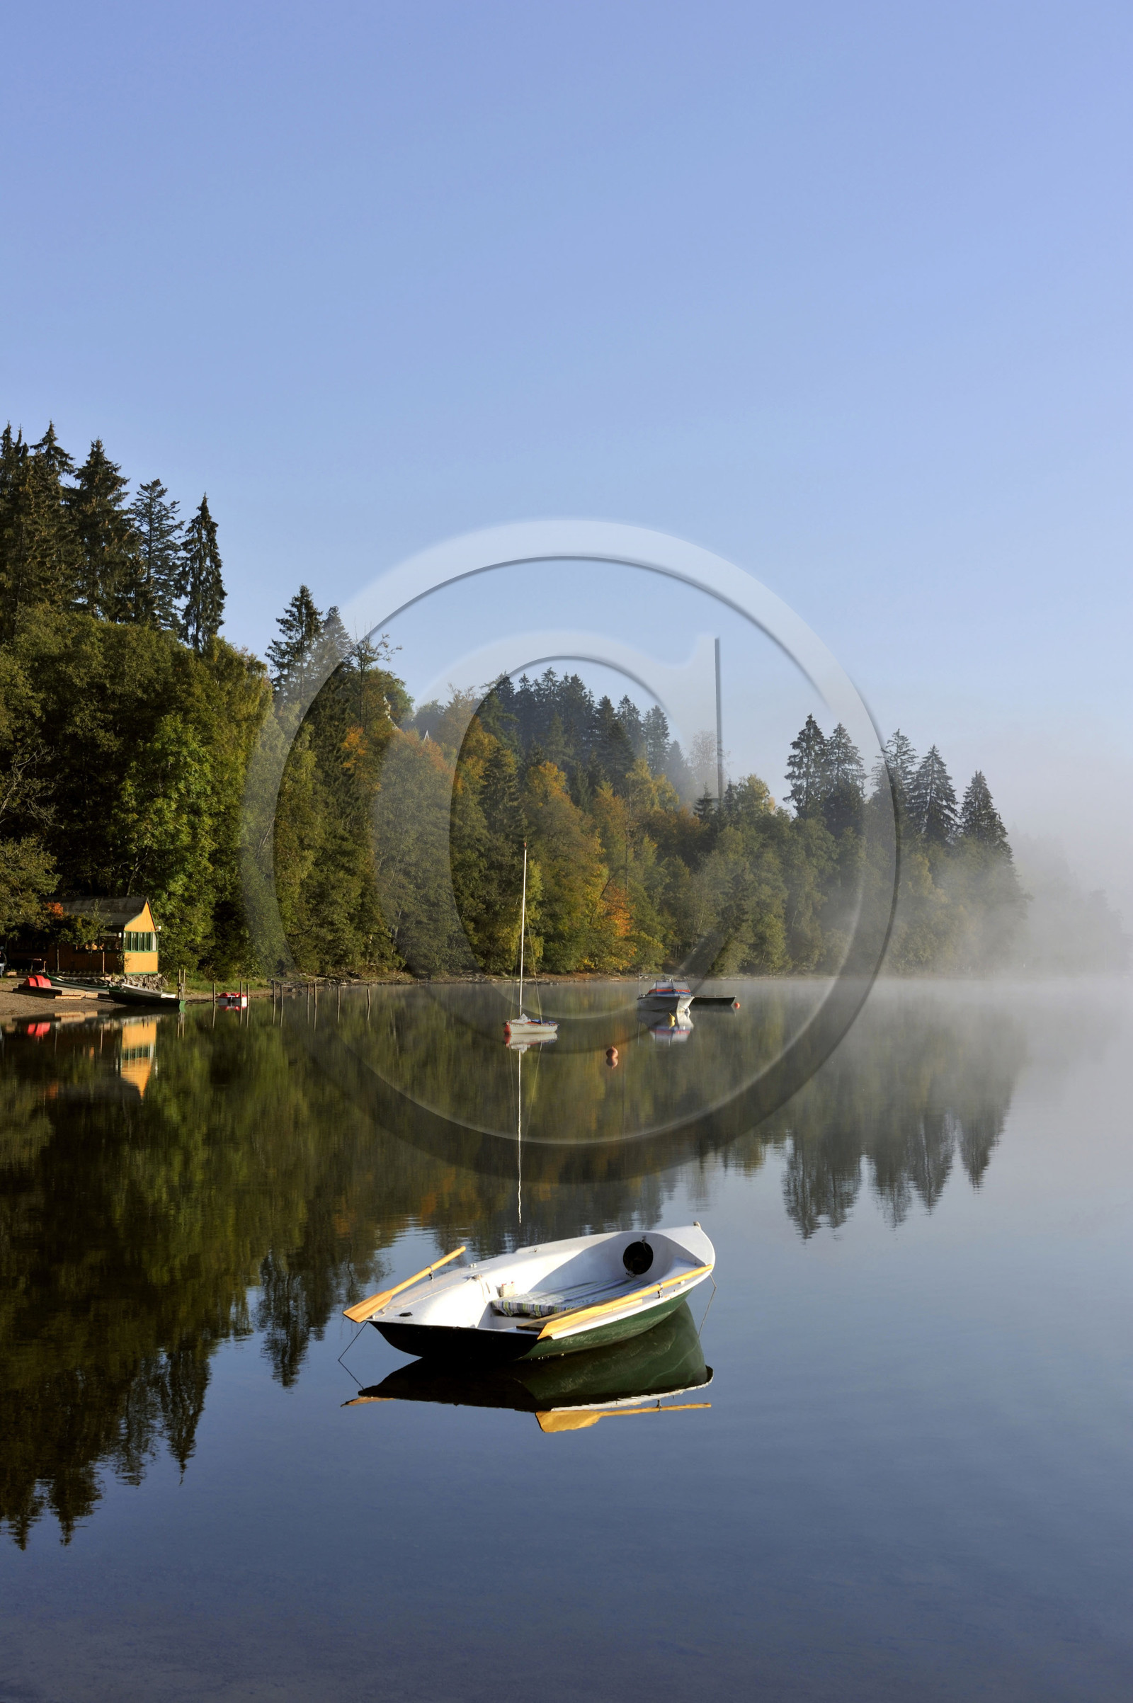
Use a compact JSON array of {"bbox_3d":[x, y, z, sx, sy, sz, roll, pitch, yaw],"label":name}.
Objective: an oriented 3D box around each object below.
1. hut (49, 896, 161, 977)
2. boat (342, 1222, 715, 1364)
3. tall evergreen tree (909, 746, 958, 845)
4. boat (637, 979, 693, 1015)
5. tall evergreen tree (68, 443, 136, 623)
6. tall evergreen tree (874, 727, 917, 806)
[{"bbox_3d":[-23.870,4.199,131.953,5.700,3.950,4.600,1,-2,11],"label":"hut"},{"bbox_3d":[0.111,2.783,16.541,1.530,0.570,3.680,0,-3,25],"label":"boat"},{"bbox_3d":[55.057,-2.381,396.658,7.500,27.000,7.500,1,-2,0],"label":"tall evergreen tree"},{"bbox_3d":[4.364,6.350,115.199,2.000,1.600,4.600,1,-2,-10],"label":"boat"},{"bbox_3d":[-30.836,-15.731,173.986,5.300,23.000,5.300,1,-2,0],"label":"tall evergreen tree"},{"bbox_3d":[42.369,-2.020,340.380,7.500,27.000,7.500,1,-2,0],"label":"tall evergreen tree"}]

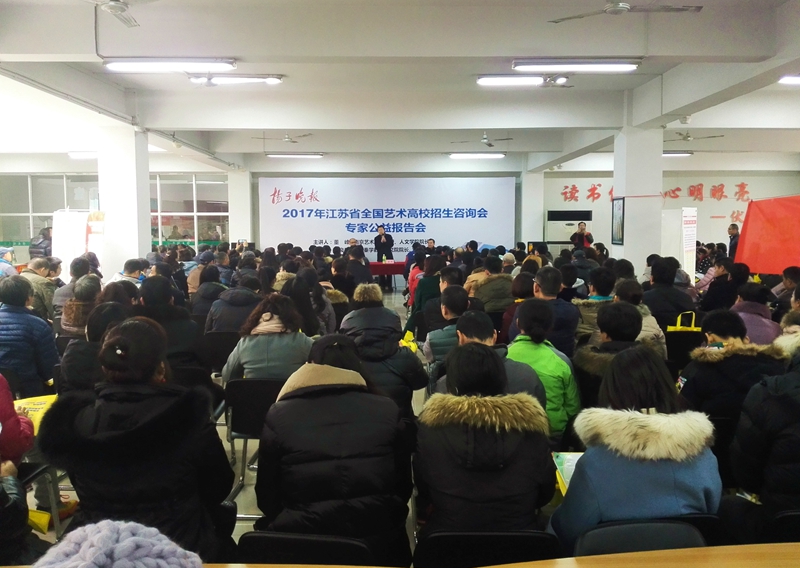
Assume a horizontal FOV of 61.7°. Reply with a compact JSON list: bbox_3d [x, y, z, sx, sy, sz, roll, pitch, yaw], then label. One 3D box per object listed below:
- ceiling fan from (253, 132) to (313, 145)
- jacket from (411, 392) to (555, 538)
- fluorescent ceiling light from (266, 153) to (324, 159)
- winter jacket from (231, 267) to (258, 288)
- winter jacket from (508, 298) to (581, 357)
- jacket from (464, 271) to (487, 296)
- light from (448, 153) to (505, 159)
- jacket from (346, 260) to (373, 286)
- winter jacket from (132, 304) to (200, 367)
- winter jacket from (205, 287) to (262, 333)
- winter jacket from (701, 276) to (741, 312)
[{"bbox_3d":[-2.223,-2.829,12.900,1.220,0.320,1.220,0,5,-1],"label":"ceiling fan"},{"bbox_3d":[0.284,0.643,2.250,0.490,0.660,0.420,0,5,-1],"label":"jacket"},{"bbox_3d":[-2.287,-2.793,14.600,1.270,0.090,0.140,0,5,-1],"label":"fluorescent ceiling light"},{"bbox_3d":[-2.434,-0.015,10.492,0.460,0.560,0.380,0,5,-1],"label":"winter jacket"},{"bbox_3d":[1.140,0.423,5.250,0.550,0.640,0.400,0,5,-4],"label":"winter jacket"},{"bbox_3d":[1.020,0.083,8.600,0.460,0.600,0.400,0,5,-1],"label":"jacket"},{"bbox_3d":[1.682,-2.755,14.357,1.260,0.100,0.120,0,5,-1],"label":"light"},{"bbox_3d":[-0.672,-0.095,11.118,0.460,0.580,0.380,0,5,-1],"label":"jacket"},{"bbox_3d":[-1.544,0.470,4.285,0.530,0.680,0.430,0,5,3],"label":"winter jacket"},{"bbox_3d":[-1.408,0.364,5.700,0.520,0.650,0.400,0,5,4],"label":"winter jacket"},{"bbox_3d":[3.507,0.244,7.287,0.500,0.640,0.420,-3,5,-31],"label":"winter jacket"}]

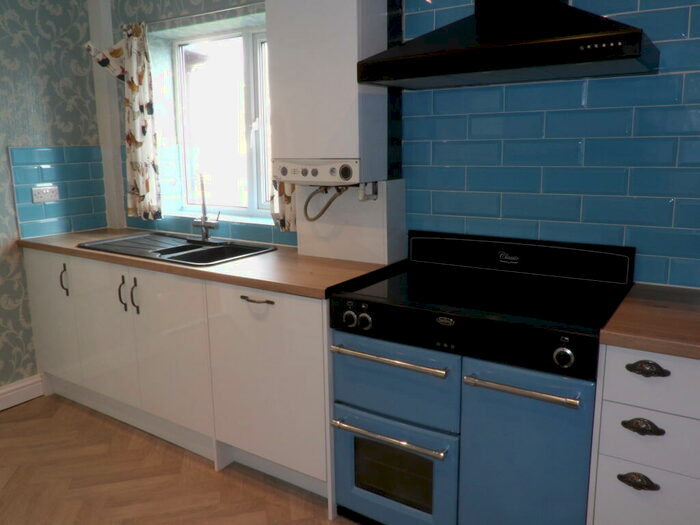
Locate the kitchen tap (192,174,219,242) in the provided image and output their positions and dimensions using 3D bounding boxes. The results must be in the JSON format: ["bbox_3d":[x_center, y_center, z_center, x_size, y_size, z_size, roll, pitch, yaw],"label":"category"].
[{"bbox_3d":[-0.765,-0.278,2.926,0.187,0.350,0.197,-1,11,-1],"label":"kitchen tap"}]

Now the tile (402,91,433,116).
[{"bbox_3d":[0.287,-0.656,2.349,0.129,0.100,0.010,6,13,34],"label":"tile"}]

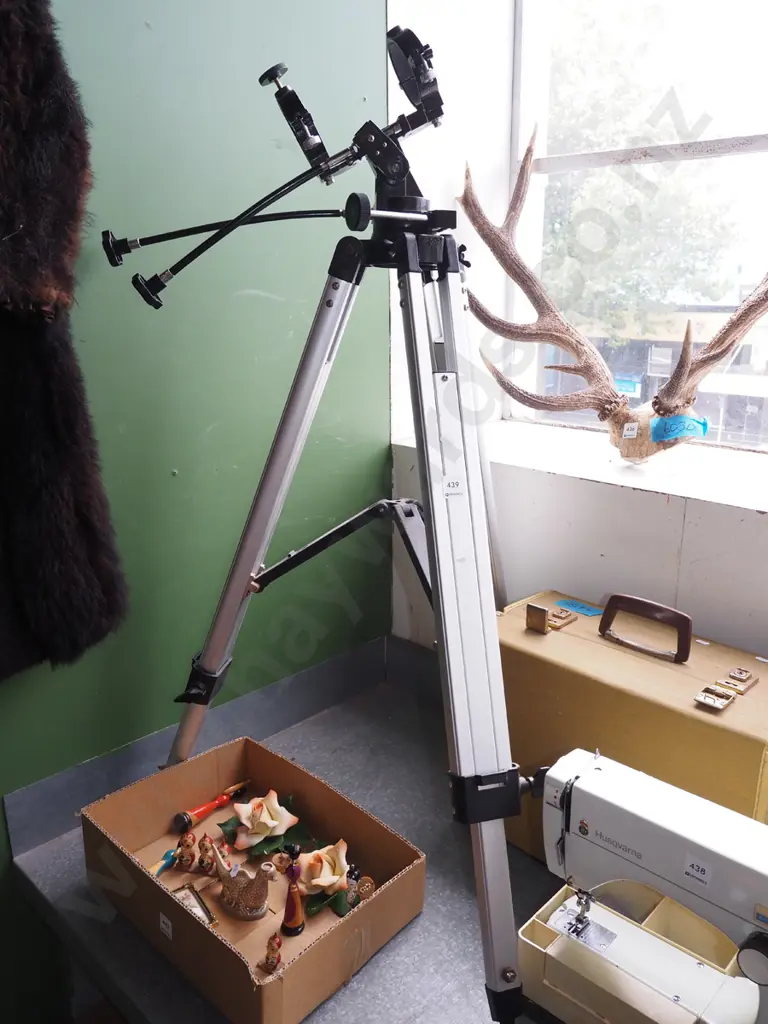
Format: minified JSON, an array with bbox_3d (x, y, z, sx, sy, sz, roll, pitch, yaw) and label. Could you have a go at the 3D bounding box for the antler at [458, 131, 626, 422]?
[{"bbox_3d":[0.222,-0.391,1.246,0.270,0.486,0.300,-15,21,-42],"label":"antler"}]

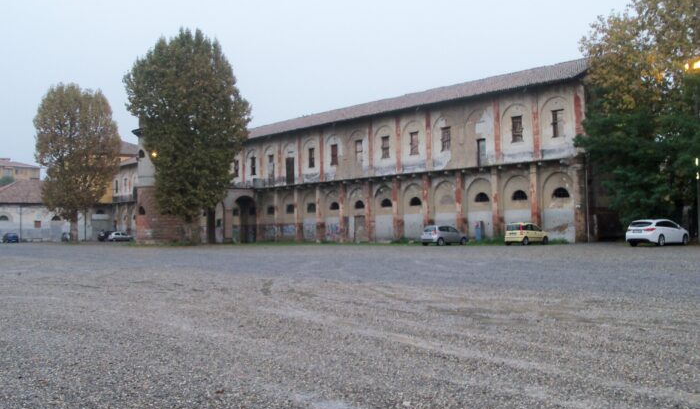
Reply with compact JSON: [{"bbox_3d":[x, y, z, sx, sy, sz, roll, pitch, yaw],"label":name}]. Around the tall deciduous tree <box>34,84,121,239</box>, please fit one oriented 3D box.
[{"bbox_3d":[-35.959,-5.278,93.400,10.500,20.600,10.500,-1,-2,-20],"label":"tall deciduous tree"}]

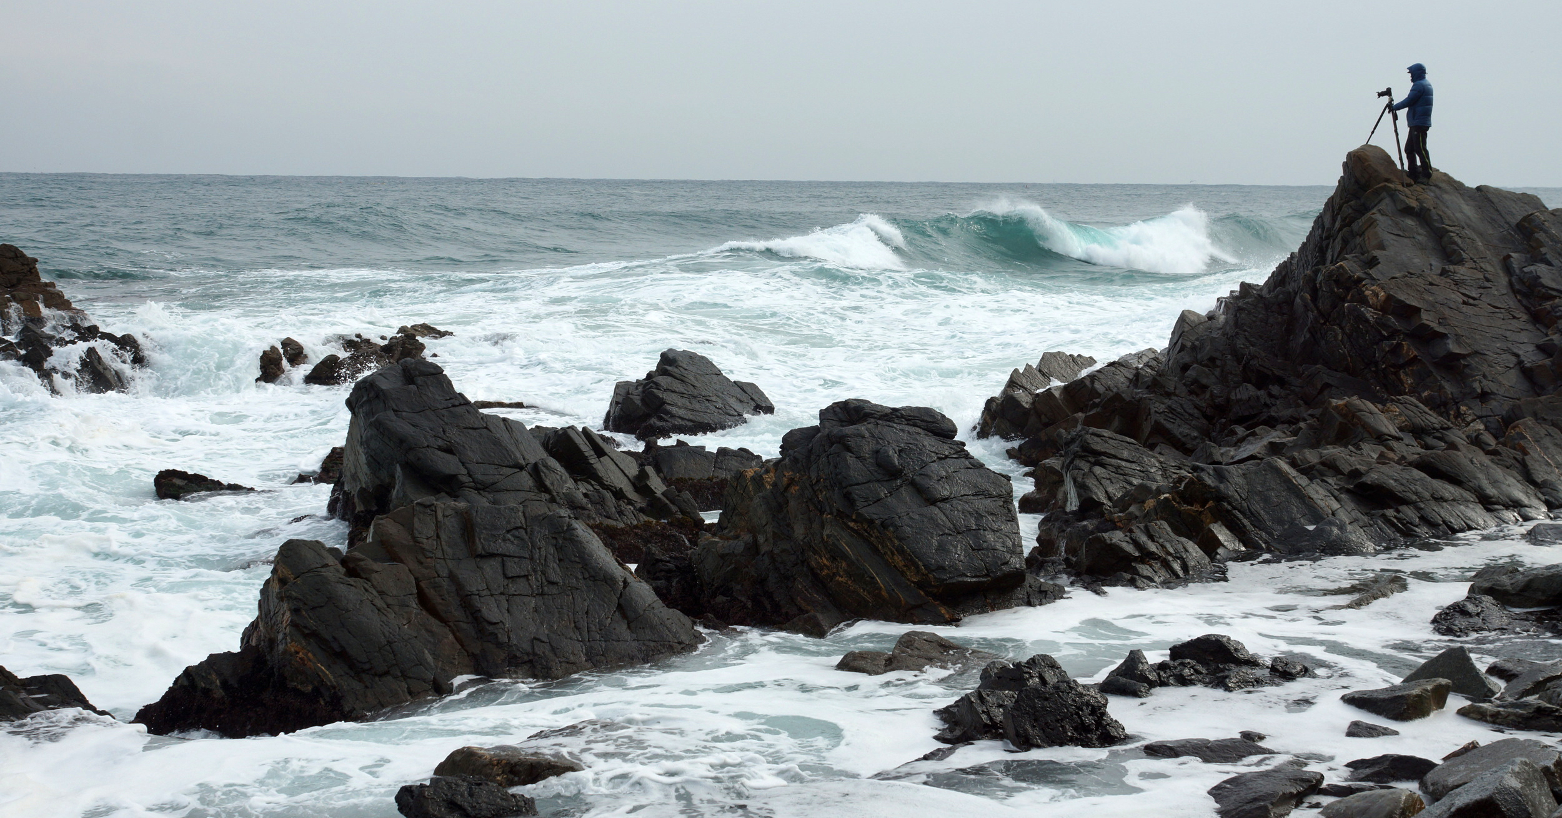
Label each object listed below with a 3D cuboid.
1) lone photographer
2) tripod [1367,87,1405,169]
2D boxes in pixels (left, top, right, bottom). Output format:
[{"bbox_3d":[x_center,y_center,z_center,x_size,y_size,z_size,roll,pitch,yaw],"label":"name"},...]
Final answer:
[{"bbox_3d":[9.182,-4.143,32.800,0.580,1.750,0.540,4,7,27],"label":"lone photographer"},{"bbox_3d":[8.797,-3.953,32.800,0.580,1.420,0.620,3,6,20],"label":"tripod"}]

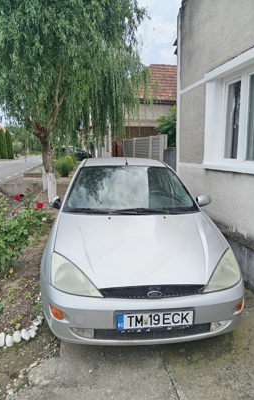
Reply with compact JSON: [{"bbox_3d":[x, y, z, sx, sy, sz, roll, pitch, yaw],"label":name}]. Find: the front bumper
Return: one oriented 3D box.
[{"bbox_3d":[0.166,0.831,2.193,1.650,0.450,0.500,0,10,-7],"label":"front bumper"}]

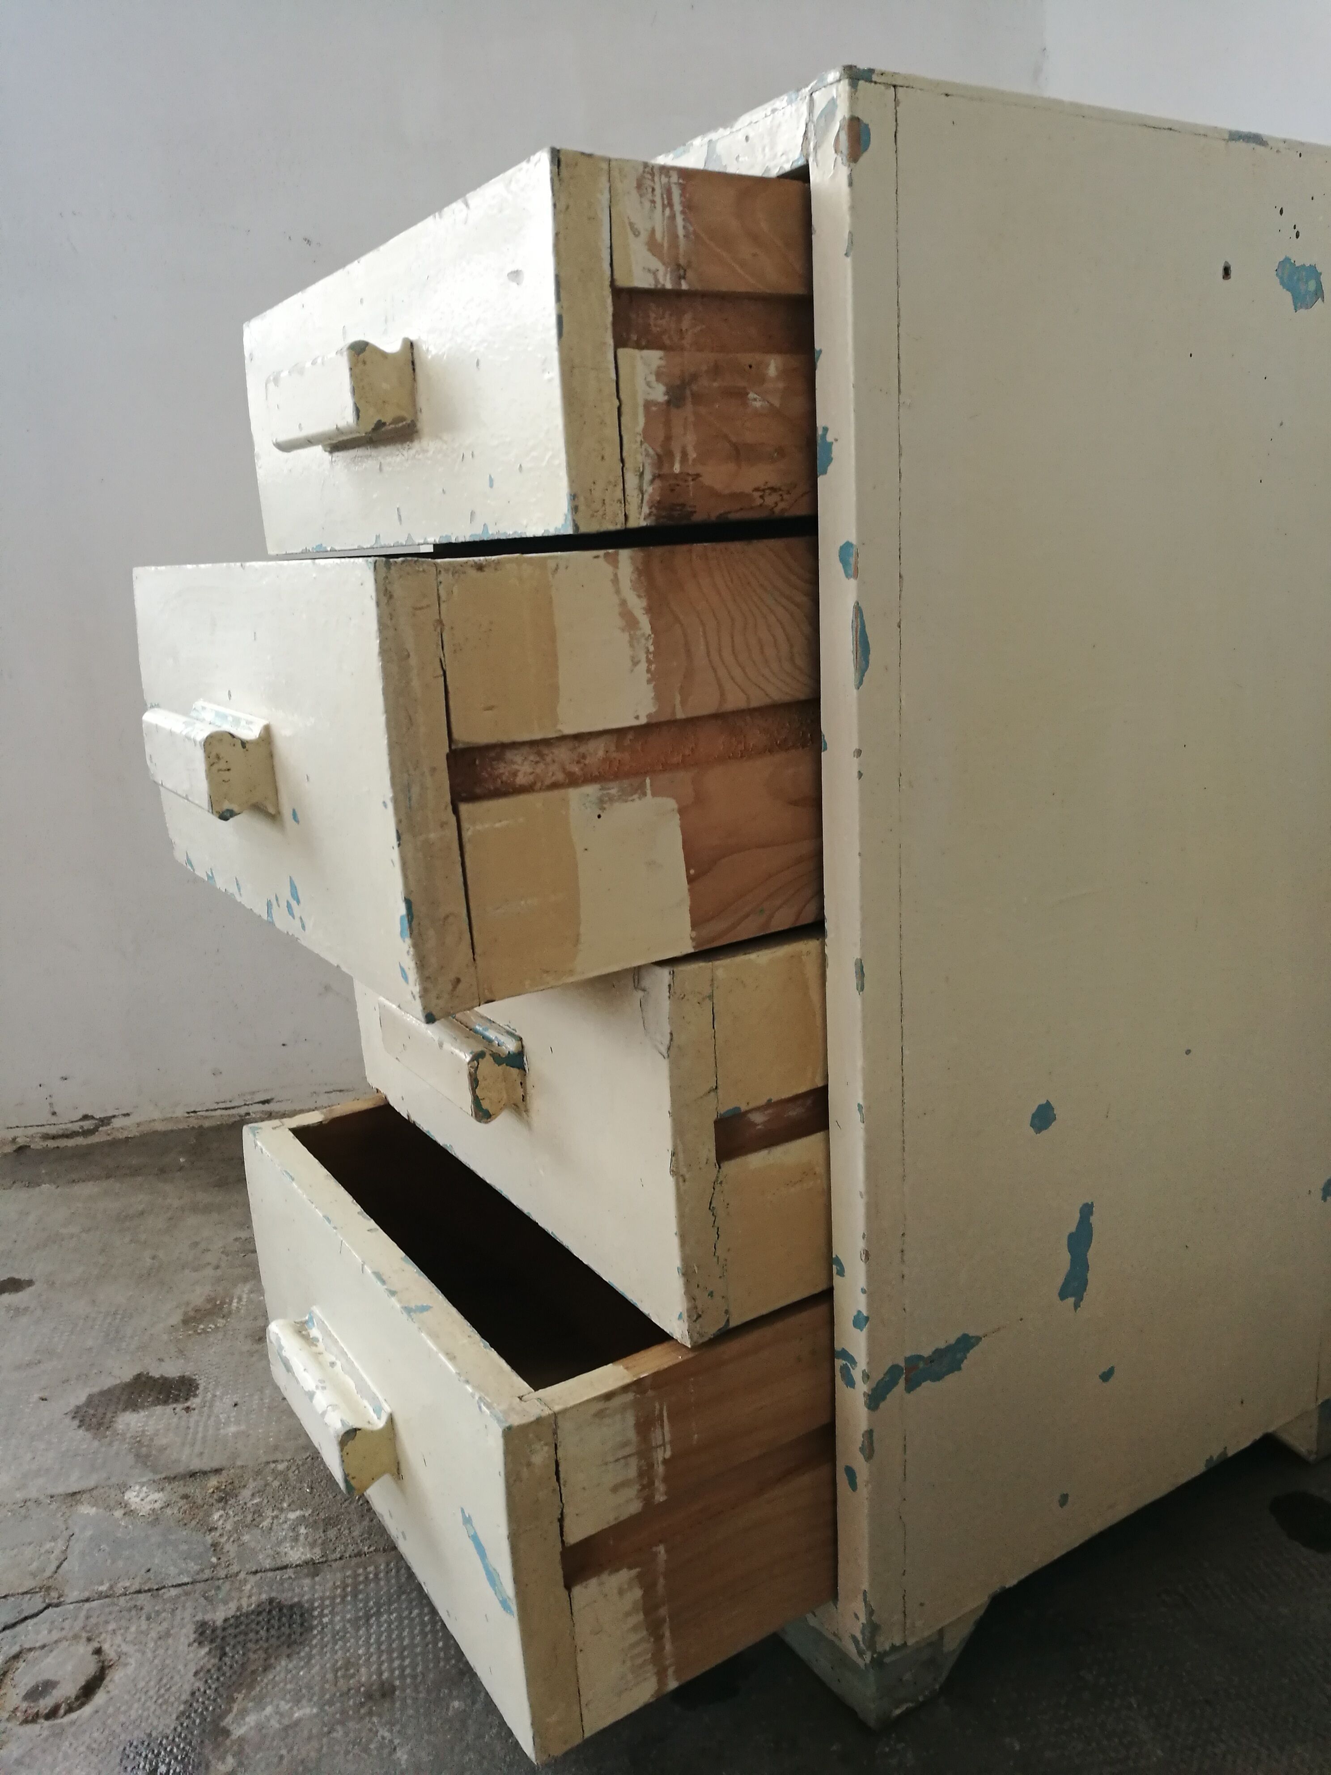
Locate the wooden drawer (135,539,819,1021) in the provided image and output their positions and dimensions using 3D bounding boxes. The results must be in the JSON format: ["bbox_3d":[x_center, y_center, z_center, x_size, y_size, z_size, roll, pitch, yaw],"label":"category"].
[{"bbox_3d":[-0.075,-0.105,0.827,0.416,0.188,0.435,-12,17,-30],"label":"wooden drawer"}]

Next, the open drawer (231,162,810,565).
[{"bbox_3d":[-0.009,-0.286,0.828,0.416,0.145,0.435,-11,16,-30],"label":"open drawer"}]

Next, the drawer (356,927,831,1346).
[{"bbox_3d":[0.035,0.066,0.935,0.416,0.196,0.435,-11,16,-31],"label":"drawer"}]

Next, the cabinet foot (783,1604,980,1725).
[{"bbox_3d":[0.127,0.439,0.840,0.091,0.046,0.100,-11,16,-30],"label":"cabinet foot"}]

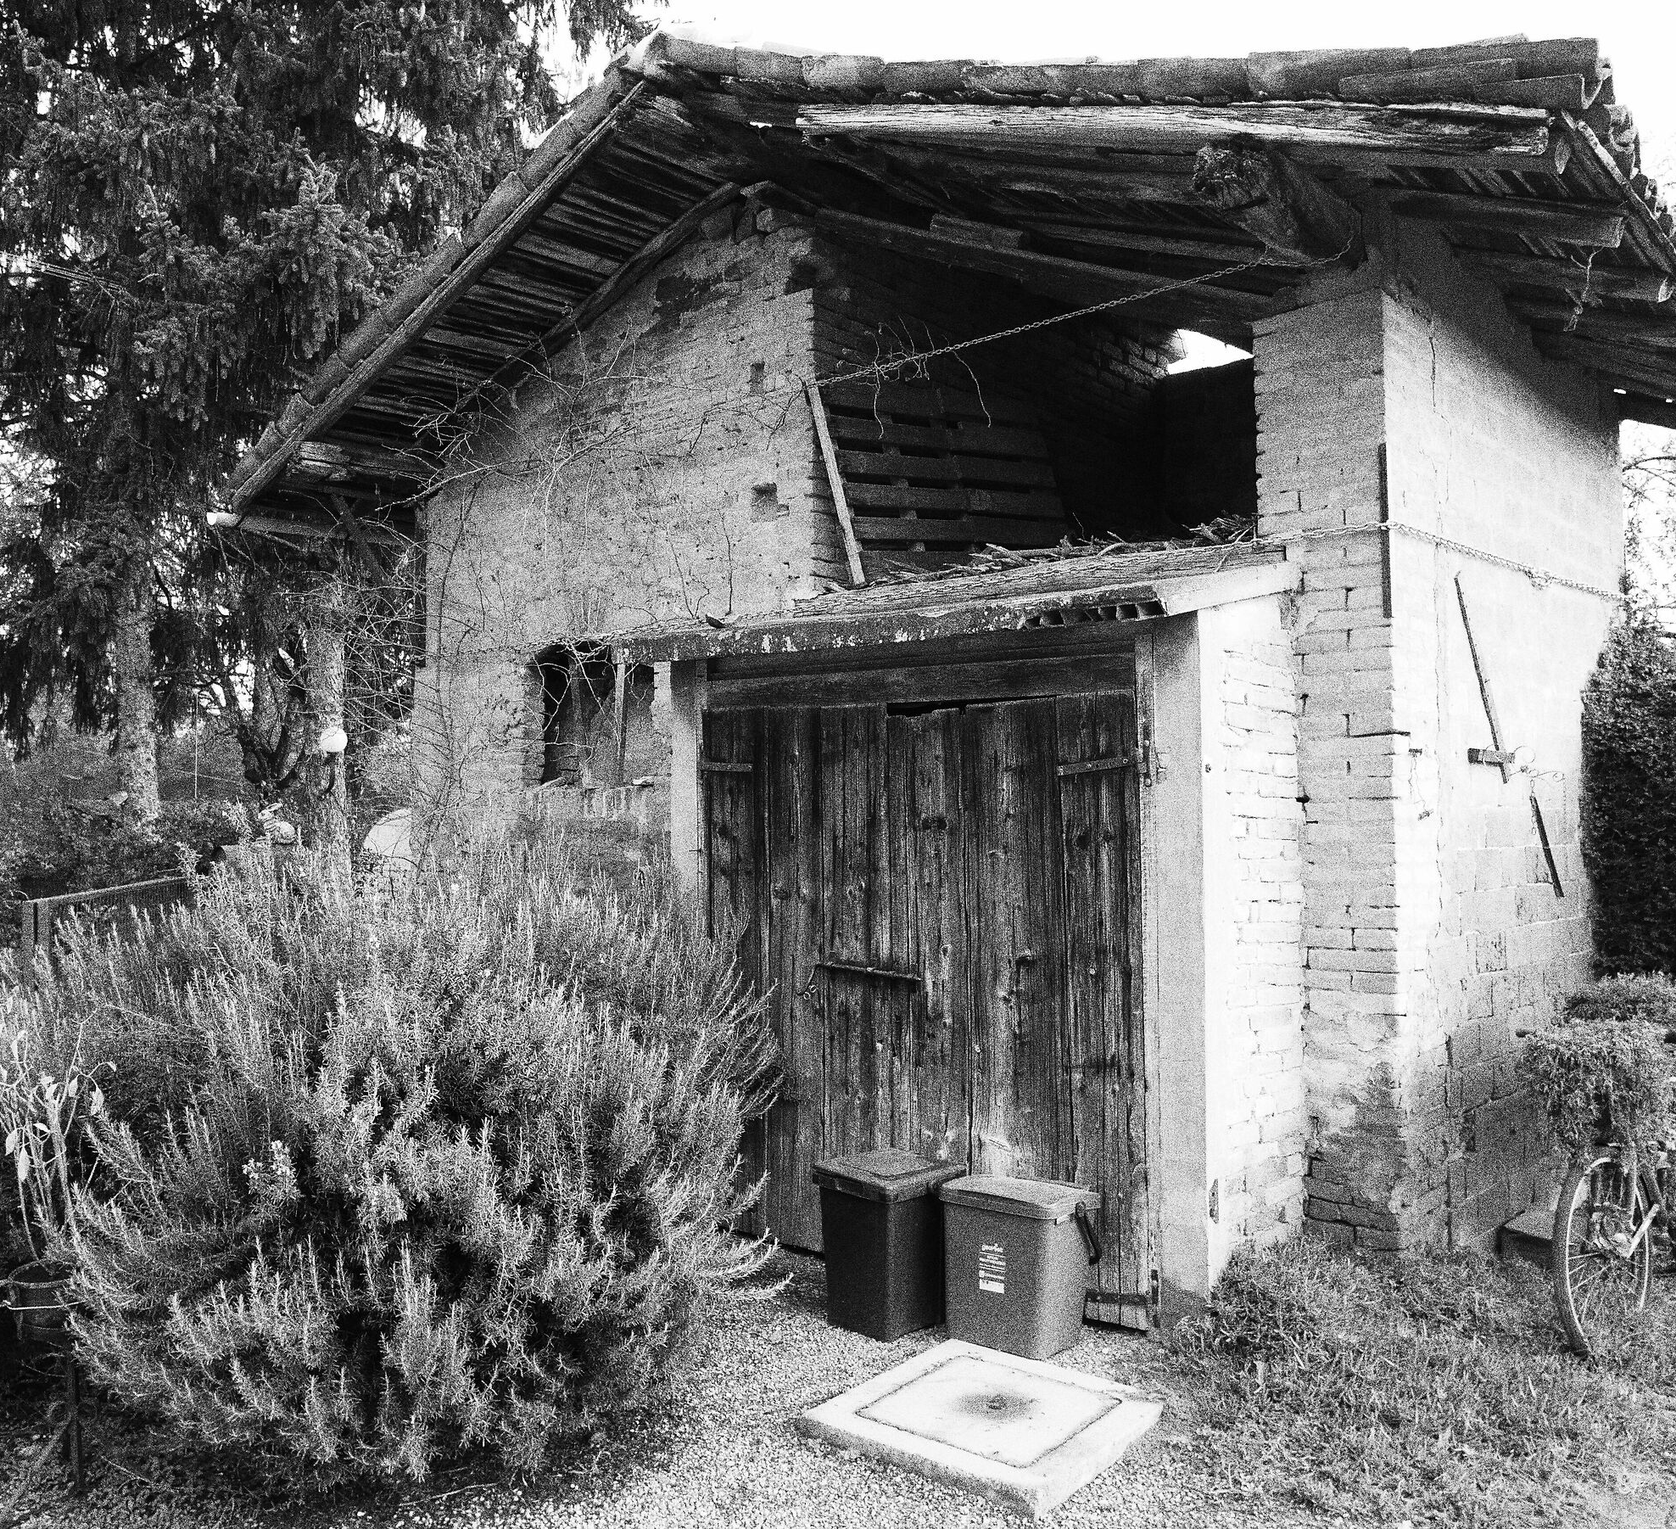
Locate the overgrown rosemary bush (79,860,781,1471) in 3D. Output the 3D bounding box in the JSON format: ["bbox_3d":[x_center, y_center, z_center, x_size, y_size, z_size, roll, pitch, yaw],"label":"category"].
[{"bbox_3d":[-1.150,0.969,4.381,1.880,1.480,1.700,0,-2,-15],"label":"overgrown rosemary bush"}]

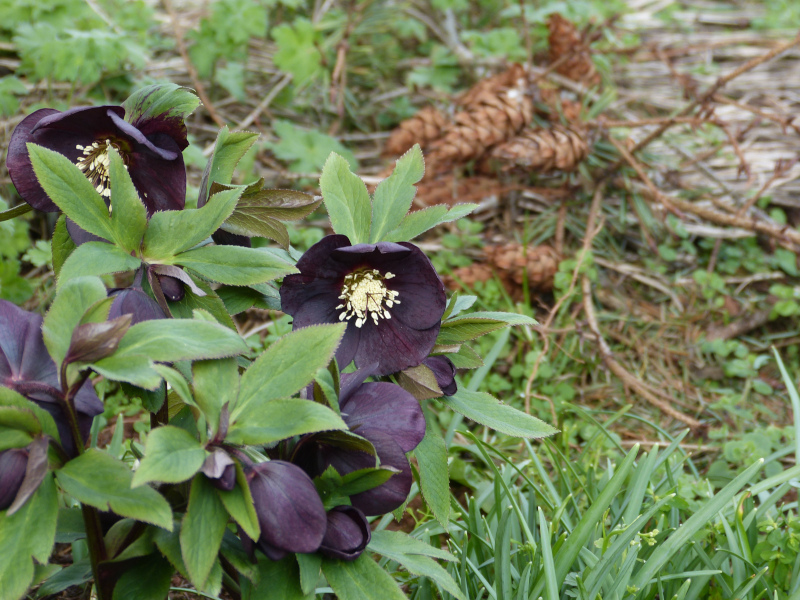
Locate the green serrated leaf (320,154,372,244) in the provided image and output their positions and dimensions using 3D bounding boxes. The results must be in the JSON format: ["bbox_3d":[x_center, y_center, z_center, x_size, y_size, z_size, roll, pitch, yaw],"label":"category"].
[{"bbox_3d":[-0.023,-0.044,1.285,0.020,0.044,0.009,-12,-12,-2],"label":"green serrated leaf"}]

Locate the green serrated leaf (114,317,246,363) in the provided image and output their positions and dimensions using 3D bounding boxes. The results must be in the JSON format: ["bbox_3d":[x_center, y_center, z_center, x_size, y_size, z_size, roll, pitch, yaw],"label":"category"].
[{"bbox_3d":[-0.088,0.016,1.180,0.057,0.010,0.023,4,41,4],"label":"green serrated leaf"}]

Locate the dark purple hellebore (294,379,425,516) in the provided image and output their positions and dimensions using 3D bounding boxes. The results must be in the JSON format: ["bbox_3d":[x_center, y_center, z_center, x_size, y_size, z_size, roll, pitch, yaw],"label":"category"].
[{"bbox_3d":[-0.017,0.061,1.250,0.055,0.054,0.033,22,-8,38],"label":"dark purple hellebore"}]

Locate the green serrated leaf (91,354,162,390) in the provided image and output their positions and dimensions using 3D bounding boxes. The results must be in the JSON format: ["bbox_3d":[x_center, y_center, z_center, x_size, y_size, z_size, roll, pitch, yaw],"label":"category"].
[{"bbox_3d":[-0.120,0.032,1.295,0.041,0.009,0.018,13,48,29],"label":"green serrated leaf"}]

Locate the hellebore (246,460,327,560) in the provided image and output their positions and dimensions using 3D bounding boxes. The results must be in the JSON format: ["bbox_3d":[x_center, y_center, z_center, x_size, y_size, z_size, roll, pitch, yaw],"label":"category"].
[{"bbox_3d":[-0.050,0.093,1.305,0.032,0.034,0.042,-26,80,-40],"label":"hellebore"}]

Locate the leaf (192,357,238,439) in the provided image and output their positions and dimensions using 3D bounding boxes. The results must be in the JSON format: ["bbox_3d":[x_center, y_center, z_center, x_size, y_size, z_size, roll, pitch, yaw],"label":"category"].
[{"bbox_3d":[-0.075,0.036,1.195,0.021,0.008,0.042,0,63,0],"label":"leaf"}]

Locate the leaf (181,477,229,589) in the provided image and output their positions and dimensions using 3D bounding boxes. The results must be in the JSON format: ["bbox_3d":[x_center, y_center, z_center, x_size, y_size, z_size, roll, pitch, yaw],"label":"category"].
[{"bbox_3d":[-0.080,0.094,1.210,0.021,0.049,0.009,2,-6,6],"label":"leaf"}]

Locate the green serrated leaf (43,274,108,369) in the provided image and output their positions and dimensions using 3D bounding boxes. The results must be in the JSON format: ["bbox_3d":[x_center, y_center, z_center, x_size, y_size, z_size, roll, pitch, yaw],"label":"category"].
[{"bbox_3d":[-0.143,0.010,1.310,0.024,0.045,0.016,12,-16,13],"label":"green serrated leaf"}]

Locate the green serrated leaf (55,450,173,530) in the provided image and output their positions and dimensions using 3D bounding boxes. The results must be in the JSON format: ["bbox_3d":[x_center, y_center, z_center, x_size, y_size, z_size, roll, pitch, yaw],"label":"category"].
[{"bbox_3d":[-0.118,0.078,1.220,0.052,0.010,0.026,26,51,9],"label":"green serrated leaf"}]

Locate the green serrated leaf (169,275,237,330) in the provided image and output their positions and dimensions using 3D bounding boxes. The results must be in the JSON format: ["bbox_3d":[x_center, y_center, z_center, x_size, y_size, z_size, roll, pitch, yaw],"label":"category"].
[{"bbox_3d":[-0.082,0.001,1.225,0.041,0.008,0.021,39,61,-3],"label":"green serrated leaf"}]

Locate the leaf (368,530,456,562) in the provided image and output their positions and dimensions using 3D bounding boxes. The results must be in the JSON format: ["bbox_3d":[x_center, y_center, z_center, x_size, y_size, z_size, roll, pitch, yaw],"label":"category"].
[{"bbox_3d":[0.005,0.104,1.250,0.040,0.007,0.015,18,42,12],"label":"leaf"}]

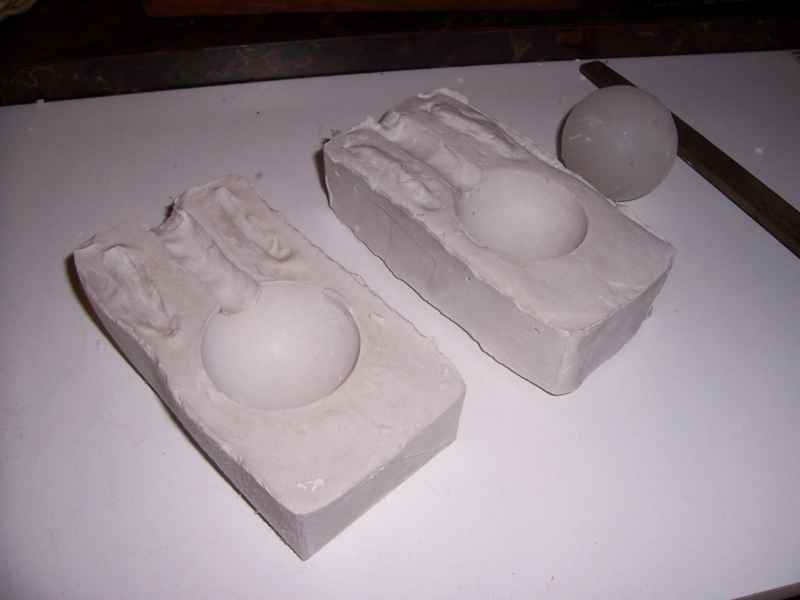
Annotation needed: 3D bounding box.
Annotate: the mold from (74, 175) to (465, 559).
[{"bbox_3d":[-0.063,0.022,0.376,0.095,0.046,0.180,-33,58,-27],"label":"mold"}]

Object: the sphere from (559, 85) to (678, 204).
[{"bbox_3d":[0.117,-0.083,0.421,0.062,0.062,0.062,5,50,0],"label":"sphere"}]

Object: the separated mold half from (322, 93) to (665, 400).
[{"bbox_3d":[0.050,-0.040,0.433,0.090,0.051,0.175,-33,59,-27],"label":"separated mold half"}]

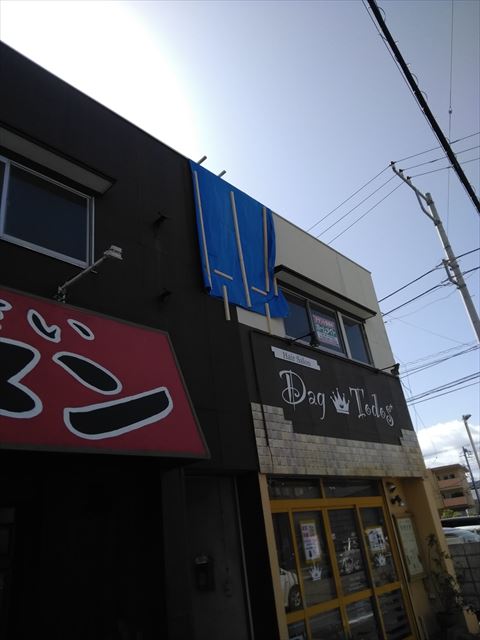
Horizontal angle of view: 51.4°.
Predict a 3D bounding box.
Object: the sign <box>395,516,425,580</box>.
[{"bbox_3d":[2.830,3.725,8.240,0.040,0.898,0.563,-27,-31,35],"label":"sign"}]

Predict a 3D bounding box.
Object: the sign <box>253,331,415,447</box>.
[{"bbox_3d":[1.669,1.161,7.749,0.100,1.362,4.521,-27,-31,35],"label":"sign"}]

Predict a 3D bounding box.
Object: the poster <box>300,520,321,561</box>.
[{"bbox_3d":[0.928,2.843,6.420,0.020,0.449,0.327,-27,-31,35],"label":"poster"}]

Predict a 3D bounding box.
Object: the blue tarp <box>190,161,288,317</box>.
[{"bbox_3d":[0.073,-1.079,7.173,0.180,2.164,1.831,-27,-31,35],"label":"blue tarp"}]

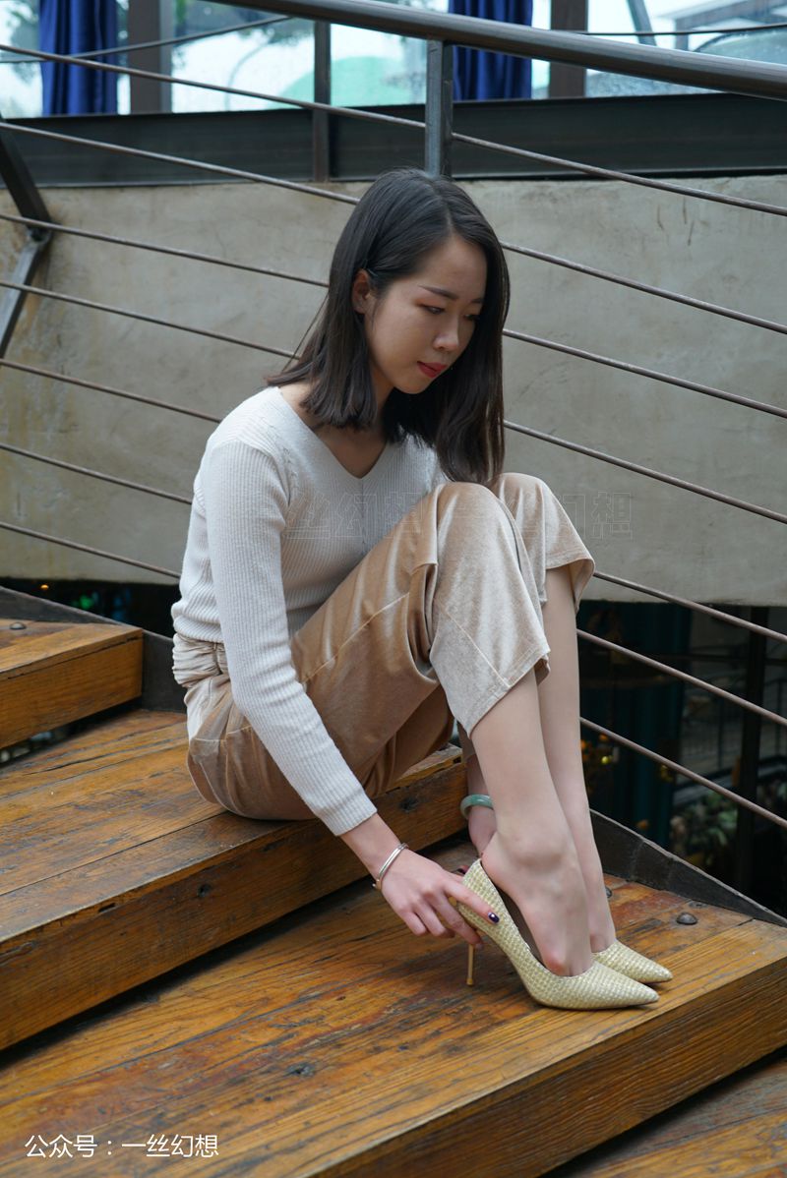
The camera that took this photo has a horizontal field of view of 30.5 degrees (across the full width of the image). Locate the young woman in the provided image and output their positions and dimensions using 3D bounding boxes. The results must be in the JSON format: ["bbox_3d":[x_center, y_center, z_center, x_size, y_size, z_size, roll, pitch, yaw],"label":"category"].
[{"bbox_3d":[0.058,-0.040,1.792,0.700,0.939,0.420,8,12,36],"label":"young woman"}]

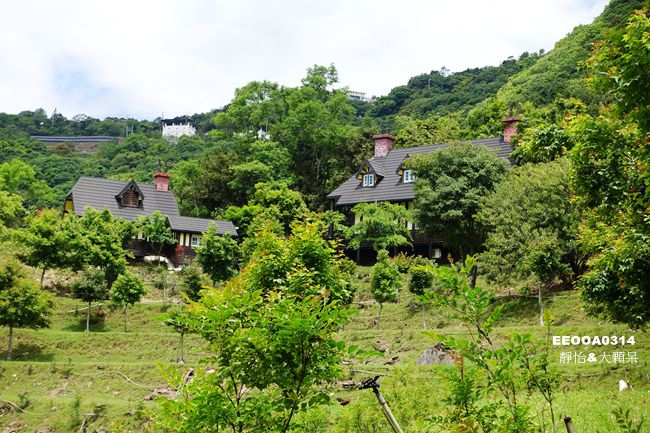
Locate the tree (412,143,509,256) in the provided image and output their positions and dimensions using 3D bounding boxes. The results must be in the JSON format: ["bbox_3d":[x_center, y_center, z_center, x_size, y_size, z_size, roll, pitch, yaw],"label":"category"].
[{"bbox_3d":[8.164,-0.964,68.509,5.780,6.990,5.490,0,-7,0],"label":"tree"}]

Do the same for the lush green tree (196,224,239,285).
[{"bbox_3d":[-6.490,2.355,68.654,2.540,3.740,2.410,0,-7,0],"label":"lush green tree"}]

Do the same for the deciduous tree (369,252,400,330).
[{"bbox_3d":[2.651,3.199,49.827,1.310,3.420,1.250,0,-7,0],"label":"deciduous tree"}]

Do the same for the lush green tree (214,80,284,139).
[{"bbox_3d":[-7.693,-9.403,114.356,7.240,8.550,6.880,0,-7,0],"label":"lush green tree"}]

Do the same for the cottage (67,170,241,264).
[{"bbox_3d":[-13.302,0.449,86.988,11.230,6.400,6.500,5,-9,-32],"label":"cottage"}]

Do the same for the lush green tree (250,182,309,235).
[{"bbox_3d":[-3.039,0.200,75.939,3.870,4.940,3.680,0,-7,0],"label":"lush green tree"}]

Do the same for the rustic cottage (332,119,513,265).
[{"bbox_3d":[7.109,-1.419,78.667,11.500,8.800,8.000,-5,-9,35],"label":"rustic cottage"}]

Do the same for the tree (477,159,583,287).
[{"bbox_3d":[10.974,0.322,61.020,5.690,6.870,5.400,0,-7,0],"label":"tree"}]

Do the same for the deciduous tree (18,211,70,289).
[{"bbox_3d":[-15.374,1.693,62.103,2.730,4.260,2.590,0,-7,0],"label":"deciduous tree"}]

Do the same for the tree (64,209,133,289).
[{"bbox_3d":[-12.498,1.766,62.743,3.750,4.410,3.560,0,-7,0],"label":"tree"}]

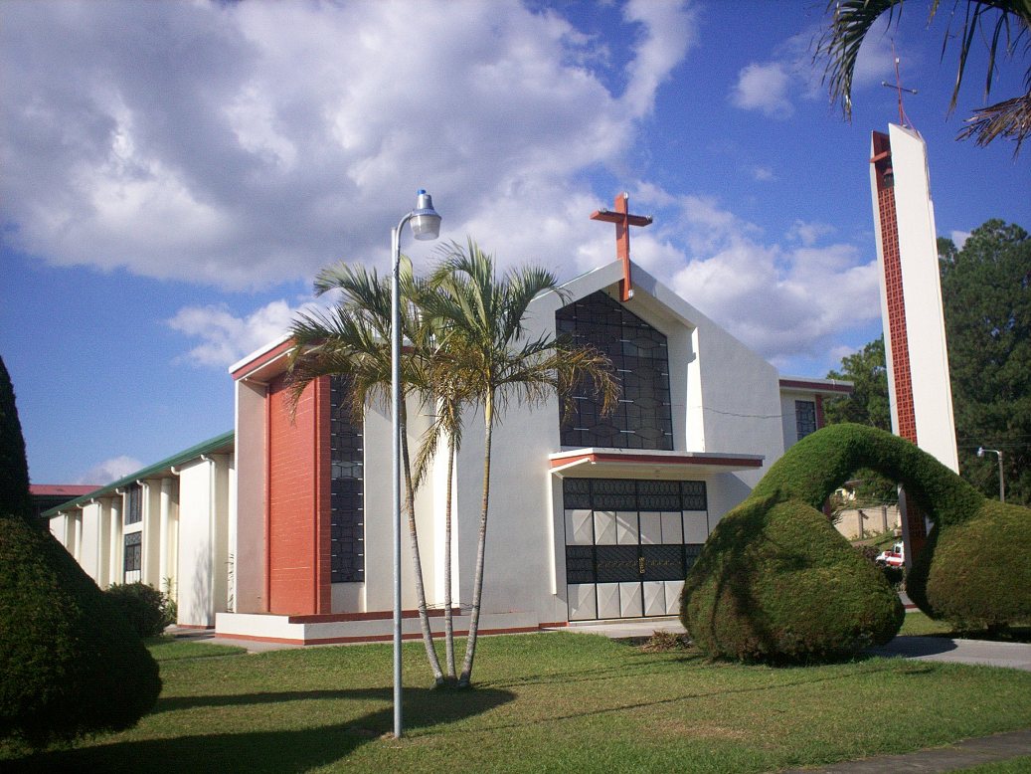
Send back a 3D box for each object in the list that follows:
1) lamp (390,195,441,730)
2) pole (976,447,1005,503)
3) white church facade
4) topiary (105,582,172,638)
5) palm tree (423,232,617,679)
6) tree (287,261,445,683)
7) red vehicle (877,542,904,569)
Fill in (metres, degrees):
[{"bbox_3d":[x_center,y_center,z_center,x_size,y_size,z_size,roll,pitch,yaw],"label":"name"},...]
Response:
[{"bbox_3d":[-0.939,0.612,10.162,0.520,5.180,0.300,-3,-10,8],"label":"lamp"},{"bbox_3d":[25.364,6.394,56.424,1.400,6.500,0.350,-2,-10,0],"label":"pole"},{"bbox_3d":[-6.629,4.160,40.261,16.200,8.687,35.500,5,-12,-32],"label":"white church facade"},{"bbox_3d":[-8.632,5.138,24.578,1.750,1.210,1.600,-2,-10,0],"label":"topiary"},{"bbox_3d":[0.141,0.871,14.255,2.650,5.970,2.400,-2,-10,0],"label":"palm tree"},{"bbox_3d":[-1.993,1.070,14.402,2.200,5.680,2.050,-2,-10,0],"label":"tree"},{"bbox_3d":[22.705,9.743,62.000,4.200,1.750,1.750,4,-12,-29],"label":"red vehicle"}]

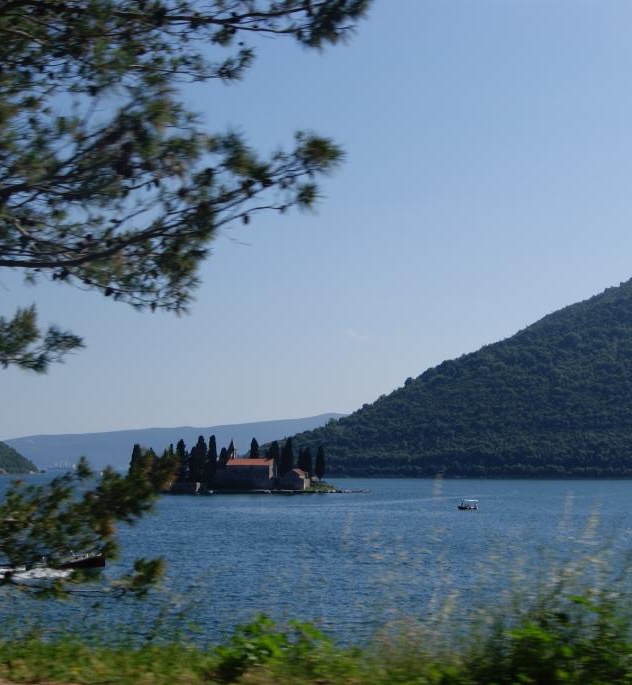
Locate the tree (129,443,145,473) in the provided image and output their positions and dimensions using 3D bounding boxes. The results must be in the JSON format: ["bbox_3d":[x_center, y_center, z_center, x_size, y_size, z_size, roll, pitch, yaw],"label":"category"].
[{"bbox_3d":[-78.460,53.330,560.000,6.200,17.800,6.200,0,-6,0],"label":"tree"}]

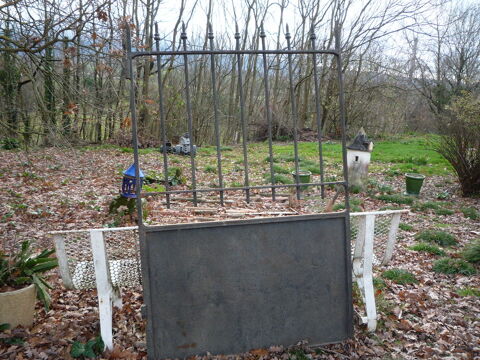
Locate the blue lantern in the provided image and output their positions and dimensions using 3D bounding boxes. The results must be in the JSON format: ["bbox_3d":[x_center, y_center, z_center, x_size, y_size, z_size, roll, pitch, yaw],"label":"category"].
[{"bbox_3d":[-1.228,0.008,4.750,0.250,0.385,0.250,6,10,0],"label":"blue lantern"}]

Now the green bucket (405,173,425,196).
[{"bbox_3d":[2.430,0.061,5.800,0.285,0.275,0.285,4,10,0],"label":"green bucket"}]

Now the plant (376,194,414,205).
[{"bbox_3d":[2.037,0.259,5.450,0.490,0.090,0.300,0,11,0],"label":"plant"}]

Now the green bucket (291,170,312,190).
[{"bbox_3d":[0.887,0.007,5.950,0.295,0.270,0.295,0,11,0],"label":"green bucket"}]

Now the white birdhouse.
[{"bbox_3d":[1.745,-0.289,6.100,0.380,0.900,0.380,6,11,10],"label":"white birdhouse"}]

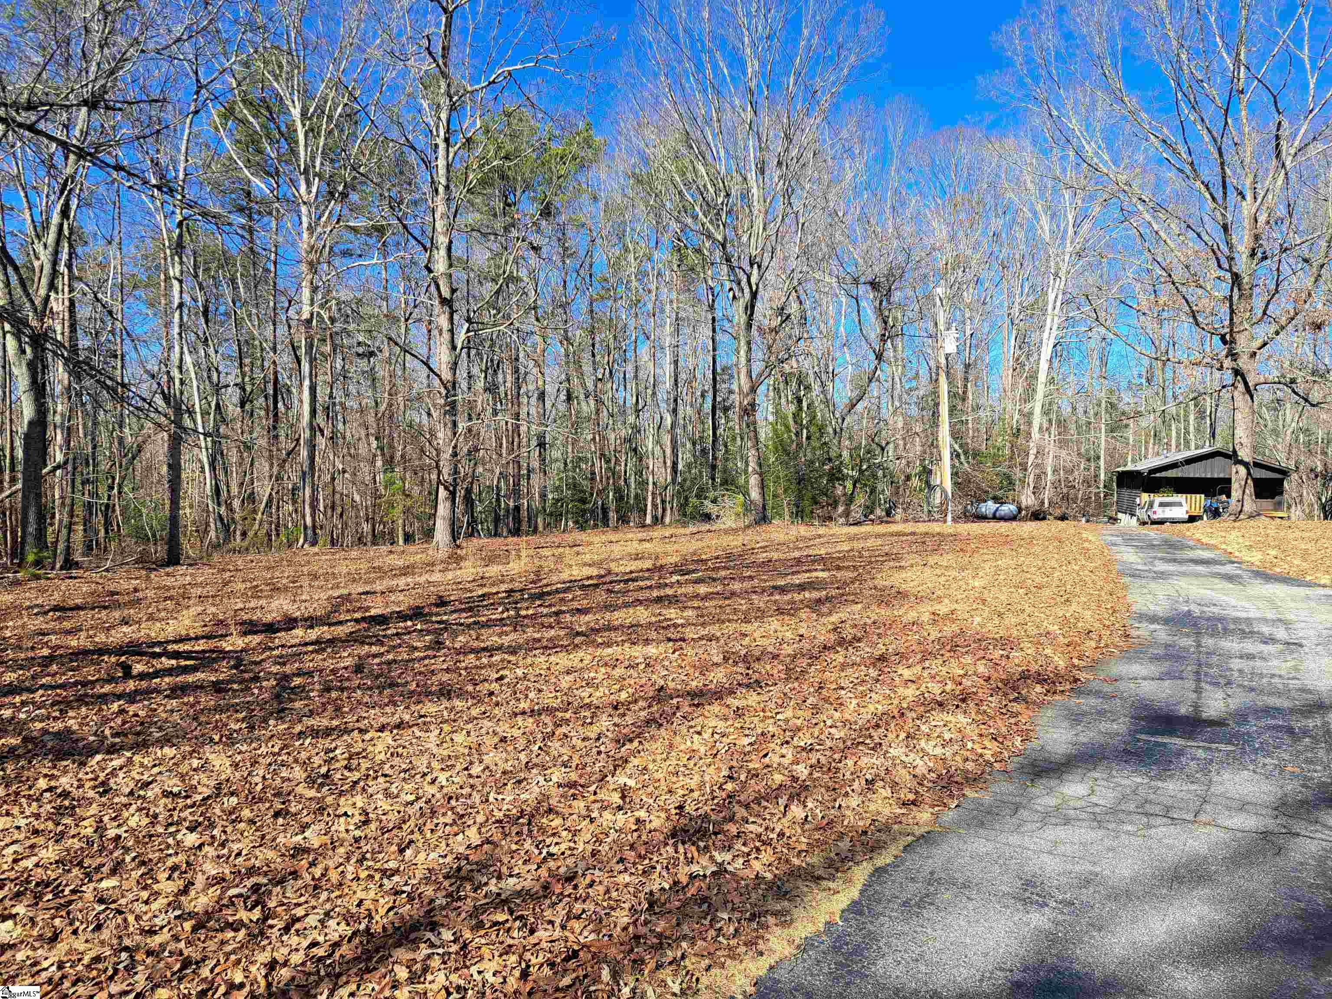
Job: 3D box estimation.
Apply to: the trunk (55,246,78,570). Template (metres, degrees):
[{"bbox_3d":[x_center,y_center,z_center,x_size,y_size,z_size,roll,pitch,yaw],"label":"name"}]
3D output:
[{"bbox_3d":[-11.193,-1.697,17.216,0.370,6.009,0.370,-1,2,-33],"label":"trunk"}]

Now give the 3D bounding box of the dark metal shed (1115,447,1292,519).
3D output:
[{"bbox_3d":[34.100,-0.800,59.200,8.400,4.600,8.800,0,2,15],"label":"dark metal shed"}]

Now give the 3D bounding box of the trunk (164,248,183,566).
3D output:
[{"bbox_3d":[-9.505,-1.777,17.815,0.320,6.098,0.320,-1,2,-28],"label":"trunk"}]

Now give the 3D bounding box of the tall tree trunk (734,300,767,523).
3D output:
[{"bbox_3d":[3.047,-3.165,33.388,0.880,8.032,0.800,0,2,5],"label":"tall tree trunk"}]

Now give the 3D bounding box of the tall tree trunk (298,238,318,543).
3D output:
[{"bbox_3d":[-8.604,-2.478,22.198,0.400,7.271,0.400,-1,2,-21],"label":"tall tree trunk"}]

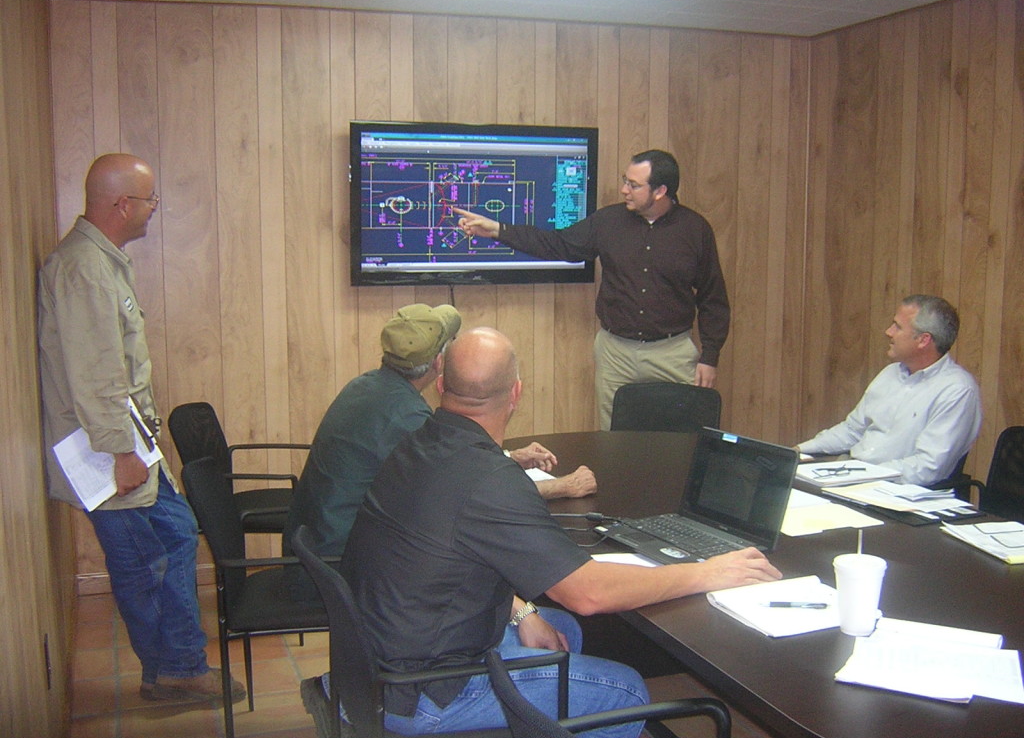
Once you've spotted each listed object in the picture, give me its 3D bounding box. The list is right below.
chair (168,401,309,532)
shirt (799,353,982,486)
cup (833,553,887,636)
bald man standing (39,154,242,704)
[{"bbox_3d":[-1.004,0.555,3.970,0.570,0.880,0.560,-2,8,-11],"label":"chair"},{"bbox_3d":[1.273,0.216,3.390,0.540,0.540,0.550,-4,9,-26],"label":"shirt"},{"bbox_3d":[0.667,0.431,2.043,0.100,0.152,0.100,0,8,0],"label":"cup"},{"bbox_3d":[-1.126,0.214,3.261,0.550,1.750,0.510,-2,8,-10],"label":"bald man standing"}]

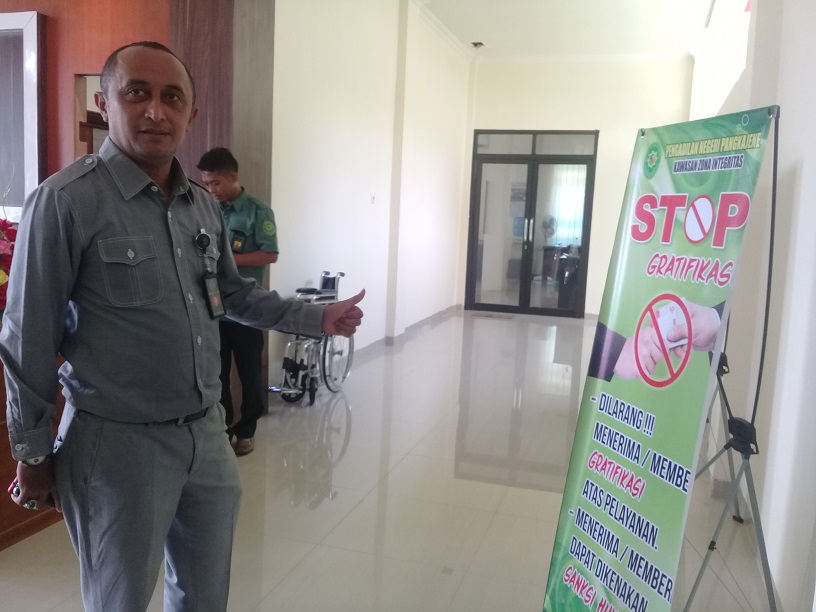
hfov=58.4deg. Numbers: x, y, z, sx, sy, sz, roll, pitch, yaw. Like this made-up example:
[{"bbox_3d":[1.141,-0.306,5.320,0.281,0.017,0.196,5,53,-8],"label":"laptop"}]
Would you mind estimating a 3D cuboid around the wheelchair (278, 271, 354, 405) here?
[{"bbox_3d":[-0.679,0.209,5.151,0.320,0.880,1.020,5,7,17],"label":"wheelchair"}]

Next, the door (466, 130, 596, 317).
[{"bbox_3d":[1.692,-1.136,10.162,1.670,2.530,0.100,5,7,17],"label":"door"}]

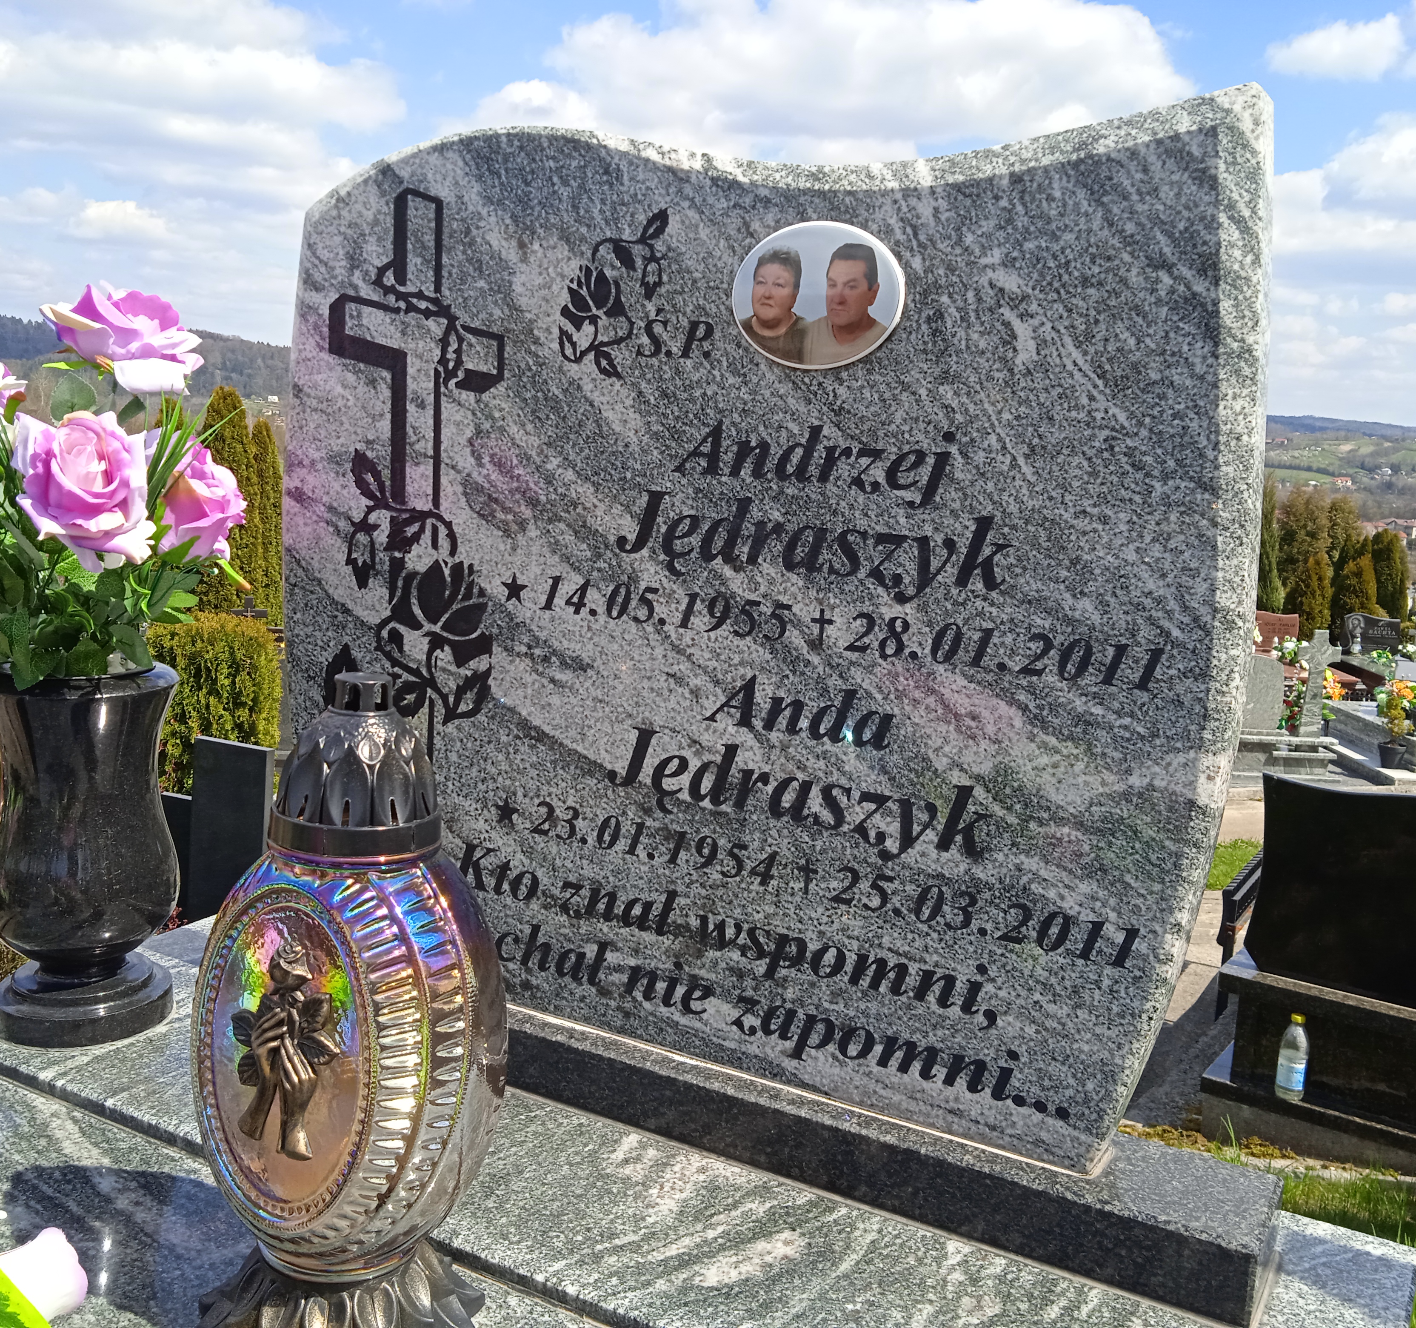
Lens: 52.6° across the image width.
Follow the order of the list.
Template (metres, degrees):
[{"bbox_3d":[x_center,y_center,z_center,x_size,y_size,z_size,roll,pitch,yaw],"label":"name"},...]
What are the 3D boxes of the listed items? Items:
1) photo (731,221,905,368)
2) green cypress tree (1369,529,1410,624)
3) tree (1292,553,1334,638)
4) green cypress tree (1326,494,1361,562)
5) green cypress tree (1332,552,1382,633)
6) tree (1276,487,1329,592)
[{"bbox_3d":[0.080,-0.269,1.046,0.137,0.105,0.010,8,10,27],"label":"photo"},{"bbox_3d":[12.068,-1.416,25.500,0.680,2.000,0.680,4,9,0],"label":"green cypress tree"},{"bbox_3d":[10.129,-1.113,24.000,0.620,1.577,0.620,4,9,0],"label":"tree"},{"bbox_3d":[13.227,-2.144,30.000,0.850,2.912,0.850,4,9,0],"label":"green cypress tree"},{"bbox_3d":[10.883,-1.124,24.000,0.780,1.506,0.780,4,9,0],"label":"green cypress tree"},{"bbox_3d":[12.357,-2.231,30.000,1.020,3.030,1.020,4,9,0],"label":"tree"}]

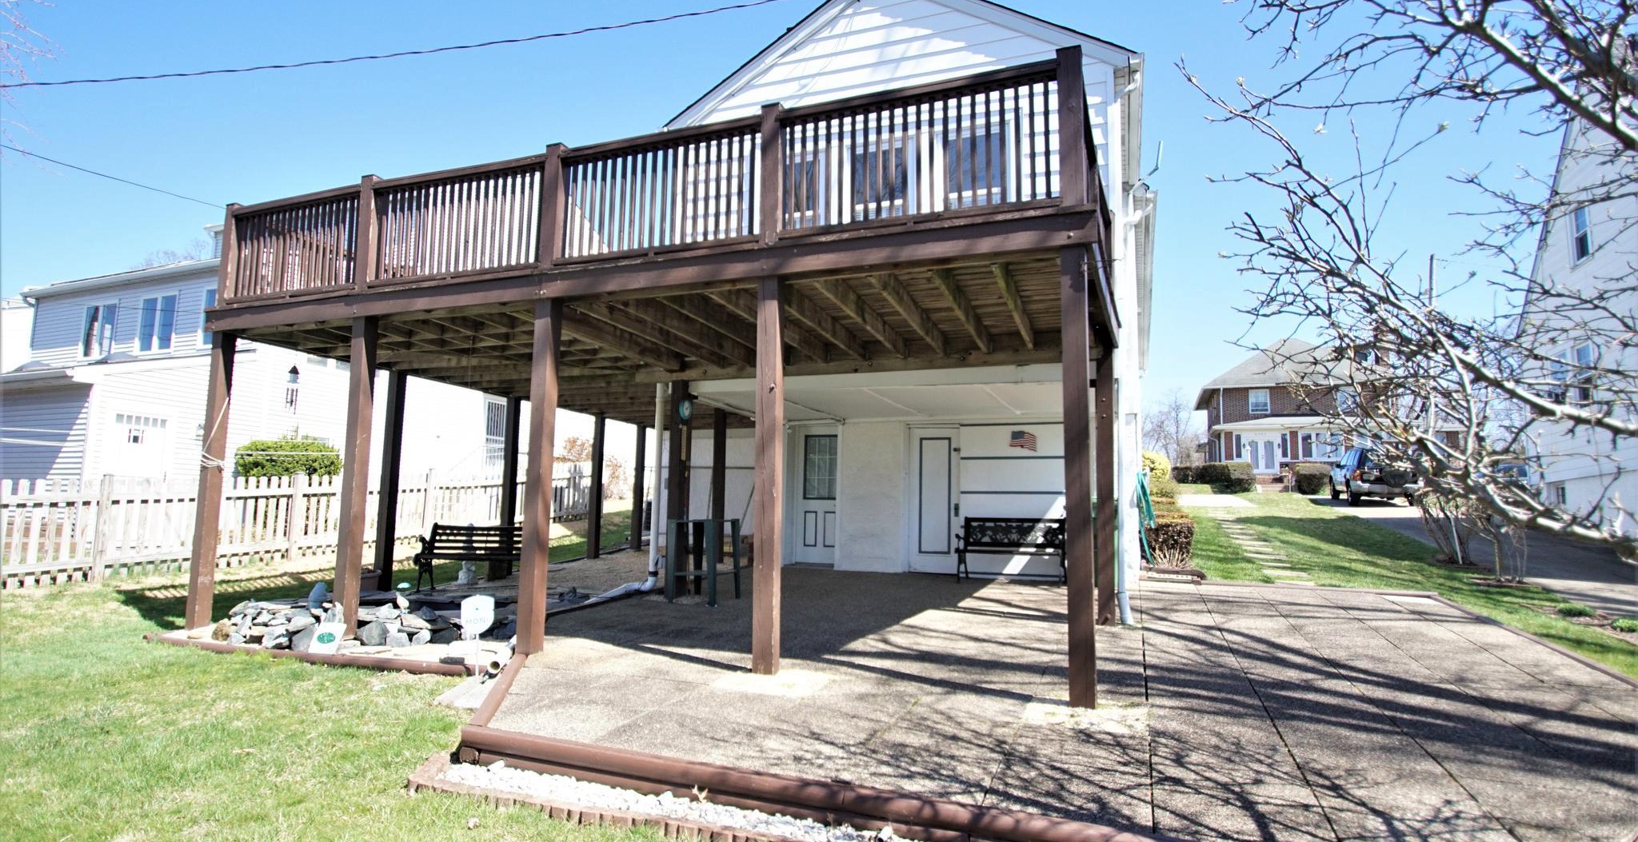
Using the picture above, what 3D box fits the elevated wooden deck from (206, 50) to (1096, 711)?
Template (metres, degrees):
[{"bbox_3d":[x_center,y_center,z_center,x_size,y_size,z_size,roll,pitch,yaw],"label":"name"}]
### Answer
[{"bbox_3d":[-0.746,0.182,8.762,7.751,3.768,7.636,-1,-7,21],"label":"elevated wooden deck"}]

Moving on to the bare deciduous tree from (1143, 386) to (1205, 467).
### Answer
[{"bbox_3d":[28.100,0.950,58.000,5.400,7.600,5.200,-1,-7,21],"label":"bare deciduous tree"}]

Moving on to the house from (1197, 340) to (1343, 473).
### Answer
[{"bbox_3d":[31.558,-0.521,47.640,11.892,10.220,12.600,-2,-7,23],"label":"house"}]

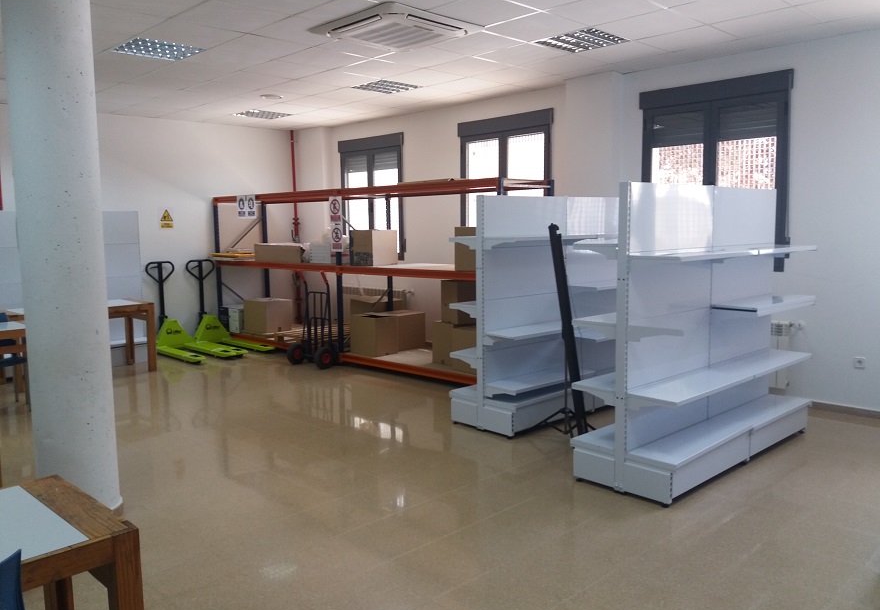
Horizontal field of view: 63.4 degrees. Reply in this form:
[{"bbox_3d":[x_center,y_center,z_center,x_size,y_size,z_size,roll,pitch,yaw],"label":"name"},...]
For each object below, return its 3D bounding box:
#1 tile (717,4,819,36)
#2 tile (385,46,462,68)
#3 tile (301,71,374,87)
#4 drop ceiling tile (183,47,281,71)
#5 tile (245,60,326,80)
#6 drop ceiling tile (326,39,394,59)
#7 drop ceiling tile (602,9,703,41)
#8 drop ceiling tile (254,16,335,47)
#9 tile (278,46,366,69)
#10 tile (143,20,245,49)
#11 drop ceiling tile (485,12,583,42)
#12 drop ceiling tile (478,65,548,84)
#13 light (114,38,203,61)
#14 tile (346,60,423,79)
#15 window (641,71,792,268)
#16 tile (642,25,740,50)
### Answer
[{"bbox_3d":[2.389,-2.080,5.240,0.600,0.020,0.600,-7,9,-44],"label":"tile"},{"bbox_3d":[-0.146,-2.130,6.098,0.600,0.020,0.600,-7,9,-44],"label":"tile"},{"bbox_3d":[-0.989,-2.211,6.948,0.600,0.020,0.600,-7,9,-44],"label":"tile"},{"bbox_3d":[-1.844,-2.104,6.114,0.600,0.025,0.600,-7,9,-44],"label":"drop ceiling tile"},{"bbox_3d":[-1.417,-2.155,6.515,0.600,0.025,0.600,-7,9,-44],"label":"tile"},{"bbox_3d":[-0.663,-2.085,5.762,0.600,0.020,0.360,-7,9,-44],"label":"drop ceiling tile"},{"bbox_3d":[1.546,-2.062,5.241,0.600,0.020,0.600,-7,9,-44],"label":"drop ceiling tile"},{"bbox_3d":[-1.002,-2.016,5.246,0.600,0.025,0.600,-7,9,-44],"label":"drop ceiling tile"},{"bbox_3d":[-0.996,-2.113,6.089,0.600,0.025,0.600,-7,9,-44],"label":"tile"},{"bbox_3d":[-1.848,-2.005,5.268,0.600,0.020,0.600,-7,9,-44],"label":"tile"},{"bbox_3d":[0.695,-2.045,5.231,0.600,0.025,0.600,-7,9,-44],"label":"drop ceiling tile"},{"bbox_3d":[0.706,-2.239,6.917,0.600,0.025,0.600,-7,9,-44],"label":"drop ceiling tile"},{"bbox_3d":[-2.272,-2.070,5.676,0.600,0.080,0.600,-7,9,-44],"label":"light"},{"bbox_3d":[-0.568,-2.174,6.523,0.600,0.025,0.600,-7,9,-44],"label":"tile"},{"bbox_3d":[2.439,-1.153,6.439,0.120,1.675,1.390,-7,9,-44],"label":"window"},{"bbox_3d":[1.971,-2.119,5.657,0.600,0.025,0.600,-7,9,-44],"label":"tile"}]

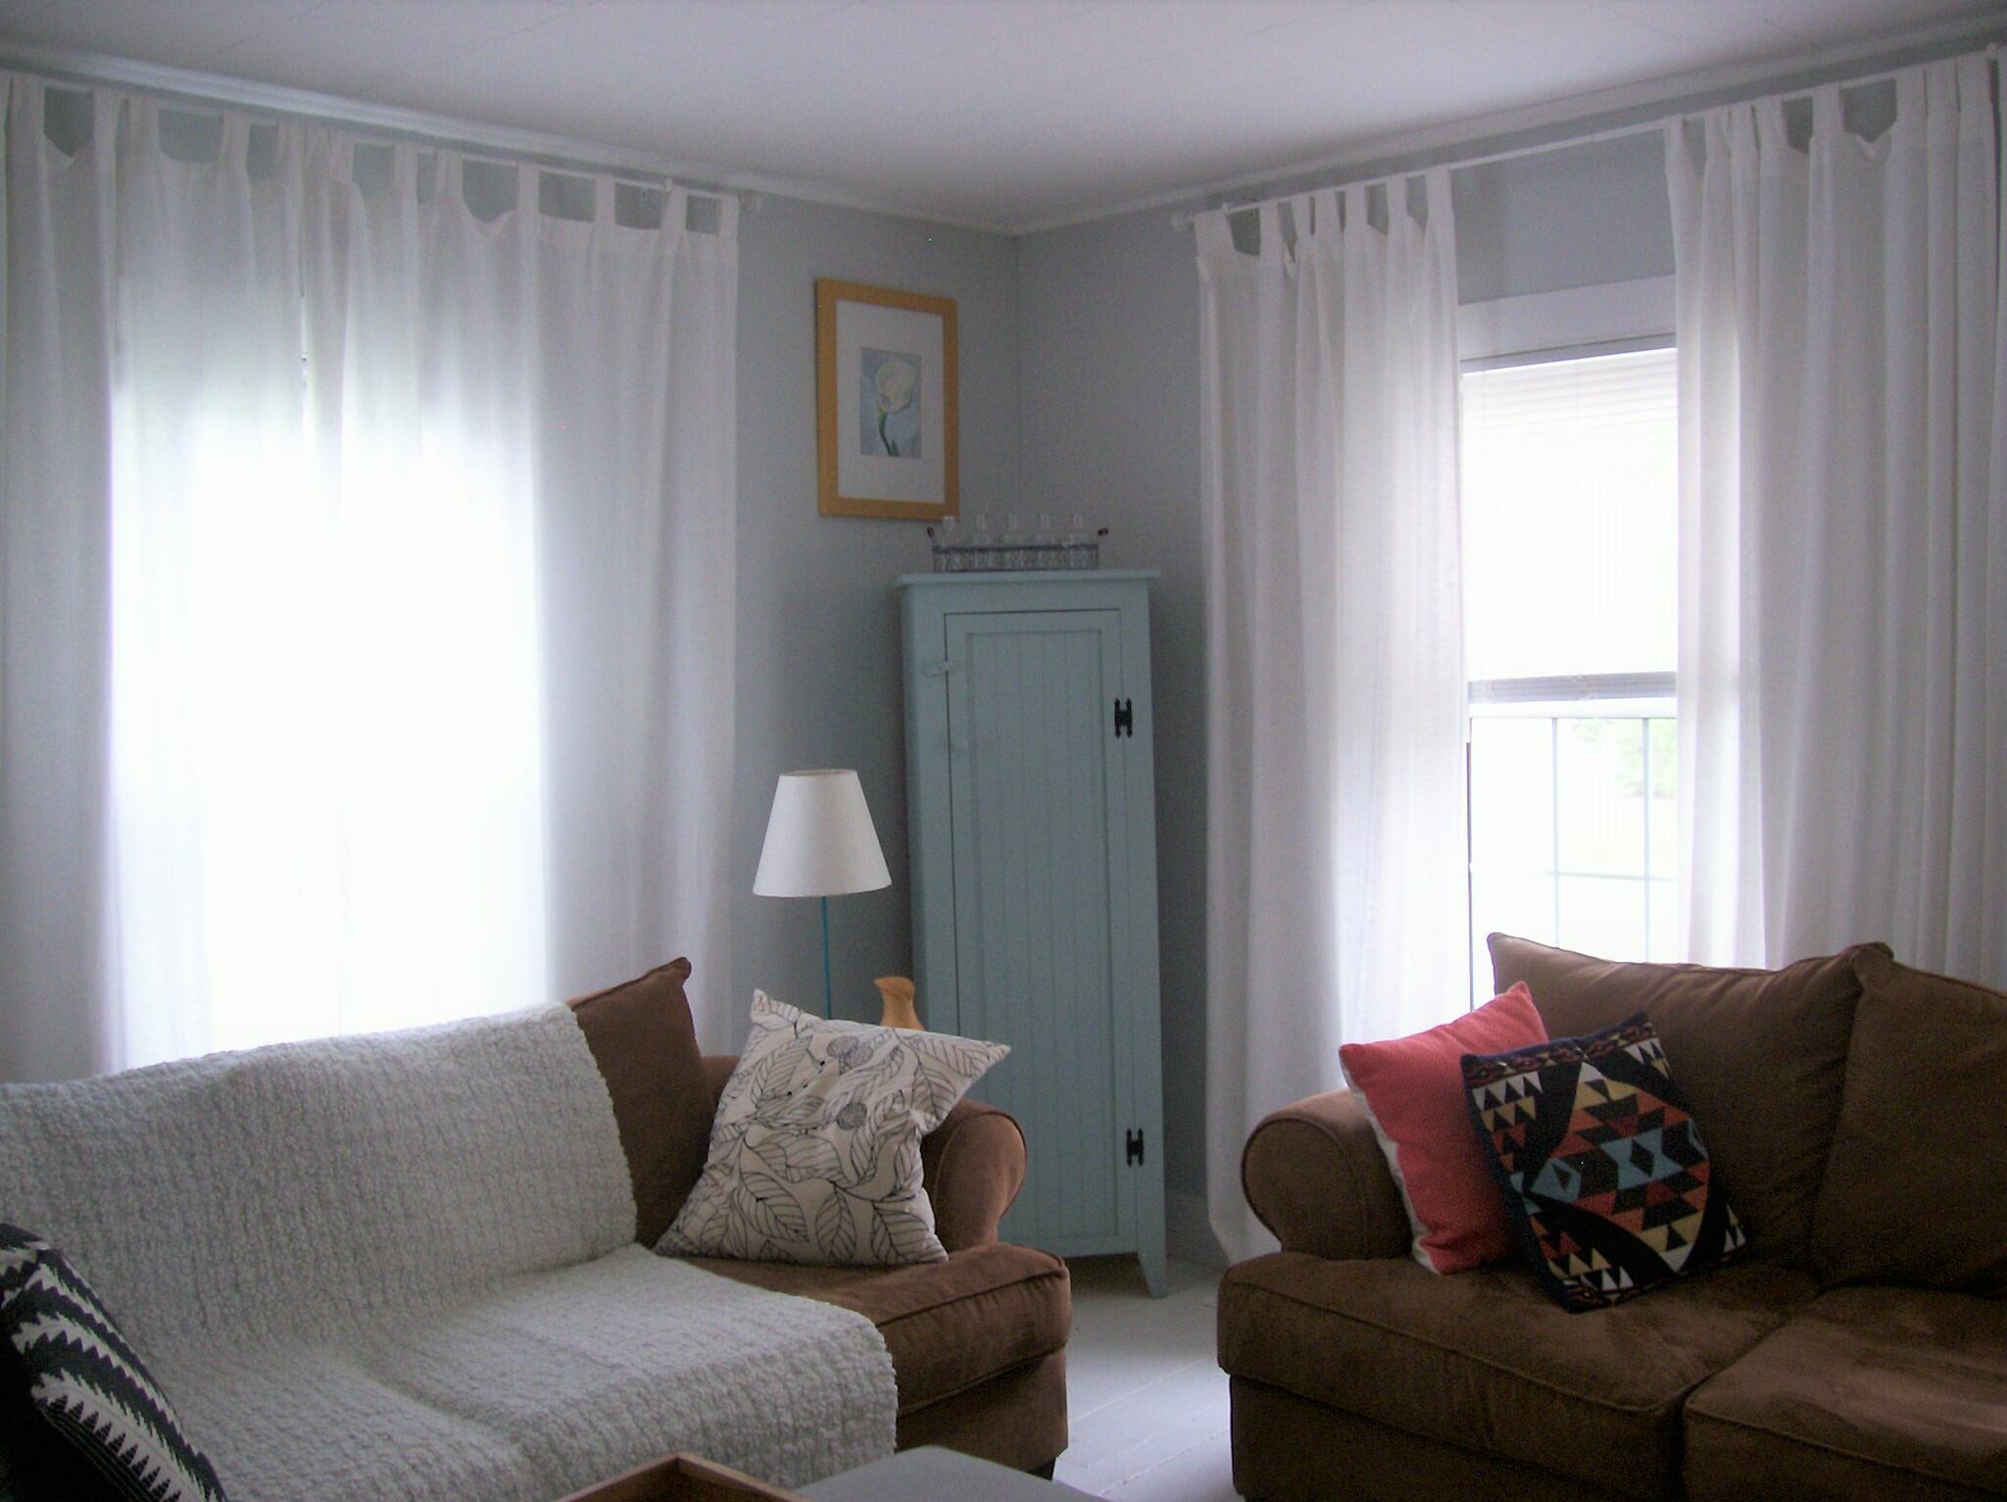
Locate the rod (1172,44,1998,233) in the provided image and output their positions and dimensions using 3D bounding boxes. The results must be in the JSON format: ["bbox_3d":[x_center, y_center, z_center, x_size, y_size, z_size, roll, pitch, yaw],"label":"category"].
[{"bbox_3d":[1.007,-1.131,3.700,1.735,0.050,0.080,2,6,44],"label":"rod"}]

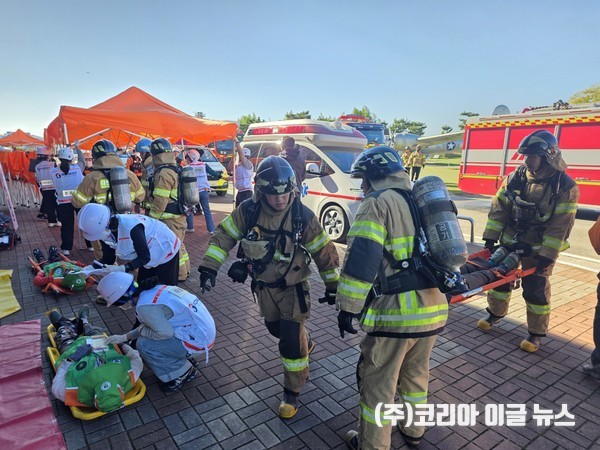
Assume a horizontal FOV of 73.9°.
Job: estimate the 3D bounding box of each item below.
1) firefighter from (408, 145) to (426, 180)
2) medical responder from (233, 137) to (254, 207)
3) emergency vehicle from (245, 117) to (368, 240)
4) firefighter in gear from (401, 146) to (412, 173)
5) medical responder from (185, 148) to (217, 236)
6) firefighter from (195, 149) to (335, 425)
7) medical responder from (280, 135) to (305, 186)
[{"bbox_3d":[5.496,-2.855,18.600,0.680,1.780,0.450,4,11,16],"label":"firefighter"},{"bbox_3d":[-1.189,-0.874,8.387,0.500,1.920,0.500,0,11,-5],"label":"medical responder"},{"bbox_3d":[0.497,-1.192,8.949,1.950,2.280,5.150,-6,13,-34],"label":"emergency vehicle"},{"bbox_3d":[5.358,-2.977,19.930,0.580,1.780,0.420,3,11,11],"label":"firefighter in gear"},{"bbox_3d":[-1.934,-0.656,7.696,0.620,1.610,0.450,-4,12,-23],"label":"medical responder"},{"bbox_3d":[-0.184,0.343,2.694,0.880,1.630,0.620,3,11,10],"label":"firefighter"},{"bbox_3d":[-0.123,-0.335,5.788,0.380,1.860,0.520,10,14,39],"label":"medical responder"}]

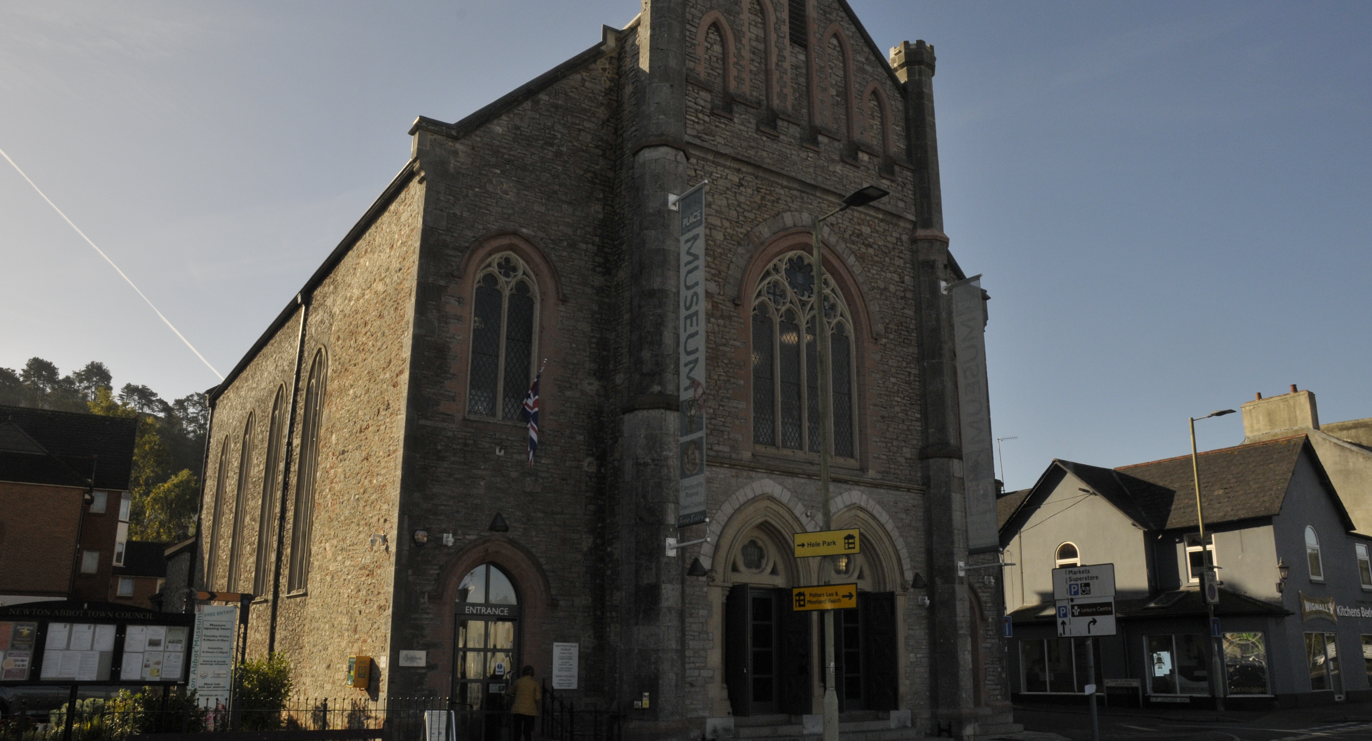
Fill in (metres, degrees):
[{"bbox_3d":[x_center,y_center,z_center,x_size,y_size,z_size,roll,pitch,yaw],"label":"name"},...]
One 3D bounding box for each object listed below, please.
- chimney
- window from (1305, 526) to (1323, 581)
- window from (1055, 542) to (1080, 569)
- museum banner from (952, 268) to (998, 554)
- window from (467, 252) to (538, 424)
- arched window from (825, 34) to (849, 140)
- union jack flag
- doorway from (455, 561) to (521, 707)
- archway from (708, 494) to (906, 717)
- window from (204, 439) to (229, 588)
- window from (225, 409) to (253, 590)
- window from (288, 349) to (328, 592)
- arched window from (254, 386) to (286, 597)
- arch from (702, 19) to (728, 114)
[{"bbox_3d":[22.820,1.638,39.442,0.880,1.850,2.600,13,-20,-37],"label":"chimney"},{"bbox_3d":[19.628,5.711,32.118,1.200,1.780,0.160,13,-20,-37],"label":"window"},{"bbox_3d":[12.617,6.450,33.981,0.200,1.500,0.950,9,-18,-29],"label":"window"},{"bbox_3d":[6.186,0.909,21.964,0.060,6.150,0.850,11,-19,-33],"label":"museum banner"},{"bbox_3d":[-3.360,-0.705,19.388,1.390,3.330,0.320,11,-19,-33],"label":"window"},{"bbox_3d":[3.658,-6.875,25.019,0.725,2.940,0.294,10,-19,-32],"label":"arched window"},{"bbox_3d":[-2.657,0.787,17.639,0.250,1.700,0.800,11,-19,-33],"label":"union jack flag"},{"bbox_3d":[-3.652,5.127,19.057,1.323,3.038,0.294,10,-19,-32],"label":"doorway"},{"bbox_3d":[2.363,4.536,19.898,4.950,4.080,0.600,11,-19,-33],"label":"archway"},{"bbox_3d":[-15.544,4.898,34.227,0.291,5.723,1.746,10,-19,-32],"label":"window"},{"bbox_3d":[-13.350,4.037,31.024,0.291,5.771,1.794,10,-19,-32],"label":"window"},{"bbox_3d":[-8.661,2.181,23.500,0.300,5.700,1.850,11,-19,-33],"label":"window"},{"bbox_3d":[-11.102,3.154,27.742,0.291,5.869,1.843,10,-19,-32],"label":"arched window"},{"bbox_3d":[0.625,-6.413,21.565,0.620,2.240,0.250,11,-19,-33],"label":"arch"}]

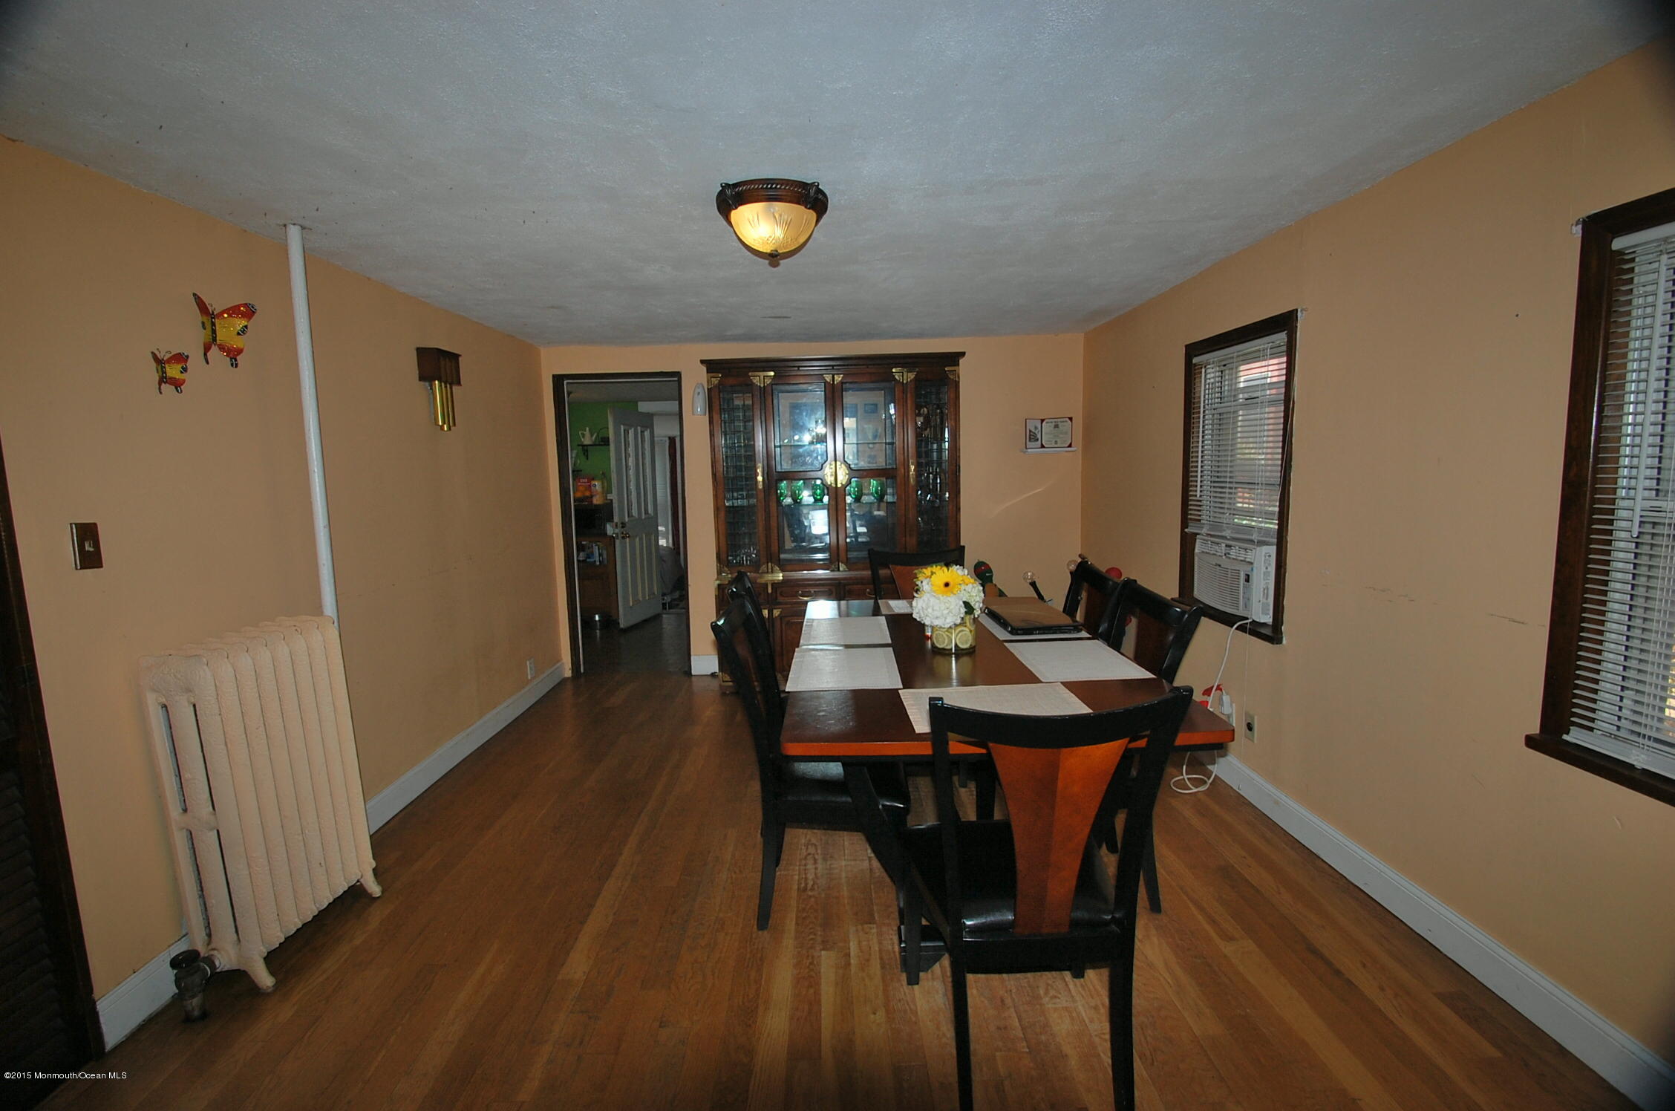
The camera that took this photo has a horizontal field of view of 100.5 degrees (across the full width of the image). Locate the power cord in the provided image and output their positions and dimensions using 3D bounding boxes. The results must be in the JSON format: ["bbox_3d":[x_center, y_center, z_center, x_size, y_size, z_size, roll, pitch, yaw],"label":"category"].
[{"bbox_3d":[1.600,0.624,2.954,0.250,0.800,0.350,-1,7,-1],"label":"power cord"}]

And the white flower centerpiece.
[{"bbox_3d":[0.394,0.187,2.508,0.250,0.295,0.245,-2,7,-1],"label":"white flower centerpiece"}]

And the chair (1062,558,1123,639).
[{"bbox_3d":[0.838,0.549,2.913,0.560,0.990,0.490,-1,7,-1],"label":"chair"}]

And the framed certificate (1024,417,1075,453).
[{"bbox_3d":[1.434,-0.815,4.712,0.335,0.222,0.030,-1,7,-1],"label":"framed certificate"}]

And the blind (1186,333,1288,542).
[{"bbox_3d":[1.719,-0.483,3.044,0.045,0.820,0.685,-1,7,-1],"label":"blind"}]

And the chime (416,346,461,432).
[{"bbox_3d":[-1.896,-0.783,3.338,0.095,0.385,0.195,-2,7,-1],"label":"chime"}]

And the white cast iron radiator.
[{"bbox_3d":[-1.715,0.719,2.115,0.215,0.970,0.480,-2,7,-1],"label":"white cast iron radiator"}]

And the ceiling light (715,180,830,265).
[{"bbox_3d":[-0.202,-1.045,2.220,0.365,0.178,0.365,-1,7,-1],"label":"ceiling light"}]

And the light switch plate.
[{"bbox_3d":[-1.901,-0.024,1.765,0.011,0.116,0.068,-2,7,-1],"label":"light switch plate"}]

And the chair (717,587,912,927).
[{"bbox_3d":[-0.081,0.646,2.262,0.560,0.990,0.470,-1,7,4],"label":"chair"}]

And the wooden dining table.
[{"bbox_3d":[0.416,0.704,2.623,1.090,0.760,1.800,-2,7,-1],"label":"wooden dining table"}]

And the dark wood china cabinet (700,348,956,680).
[{"bbox_3d":[-0.002,-0.201,4.571,1.630,2.100,0.410,-1,7,-1],"label":"dark wood china cabinet"}]

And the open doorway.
[{"bbox_3d":[-1.459,-0.193,4.862,0.860,2.080,0.130,-2,7,-1],"label":"open doorway"}]

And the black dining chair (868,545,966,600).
[{"bbox_3d":[0.440,0.485,3.494,0.500,0.990,0.560,-2,7,-4],"label":"black dining chair"}]

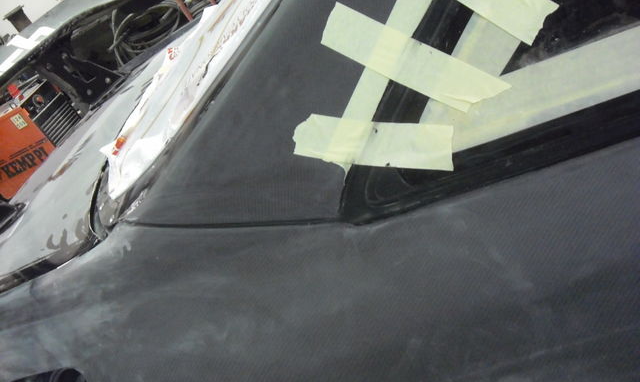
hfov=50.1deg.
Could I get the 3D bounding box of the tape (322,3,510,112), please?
[{"bbox_3d":[0.100,-0.140,0.749,0.051,0.217,0.008,-66,-17,17],"label":"tape"}]

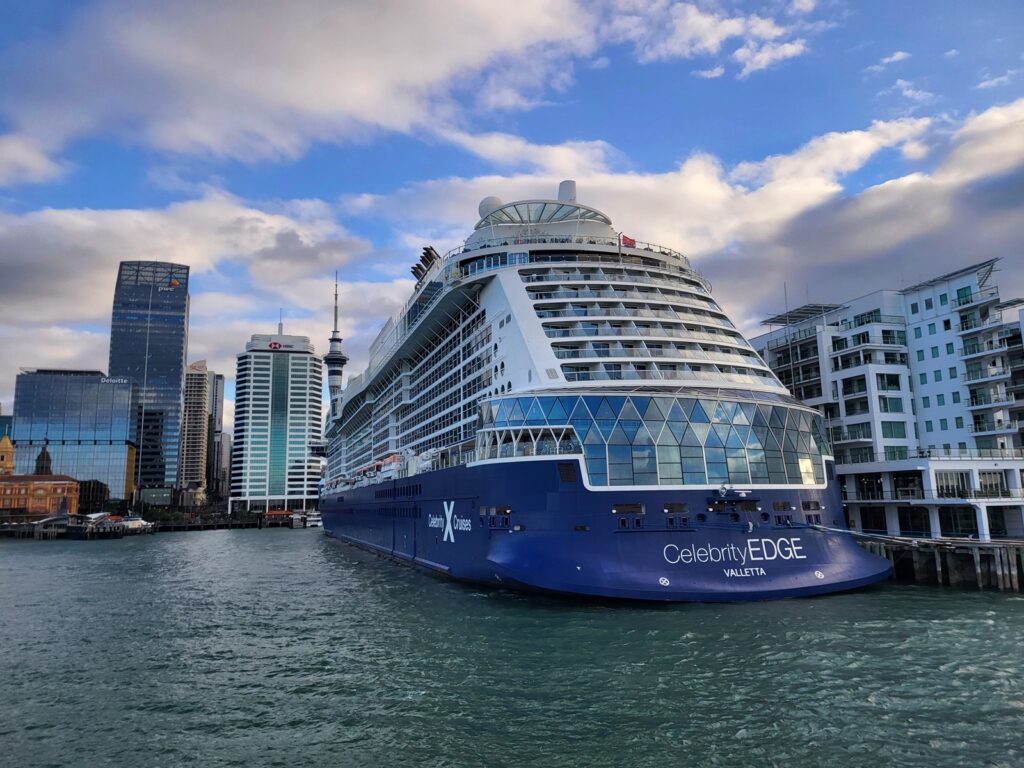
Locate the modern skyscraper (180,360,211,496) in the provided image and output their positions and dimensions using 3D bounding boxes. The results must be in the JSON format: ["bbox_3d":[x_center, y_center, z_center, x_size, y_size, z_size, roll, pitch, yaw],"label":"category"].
[{"bbox_3d":[-243.620,40.780,586.660,19.500,114.000,26.000,2,-9,-18],"label":"modern skyscraper"}]

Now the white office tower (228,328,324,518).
[{"bbox_3d":[-140.570,25.110,463.060,51.000,107.000,34.000,2,-9,-18],"label":"white office tower"}]

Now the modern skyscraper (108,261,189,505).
[{"bbox_3d":[-246.670,3.980,522.500,45.500,171.000,32.000,2,-9,-18],"label":"modern skyscraper"}]

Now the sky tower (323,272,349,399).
[{"bbox_3d":[-258.870,-8.900,1128.020,36.500,328.000,36.500,2,-9,-18],"label":"sky tower"}]

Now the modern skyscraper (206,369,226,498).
[{"bbox_3d":[-328.680,59.700,846.400,20.000,140.000,26.000,2,-9,-18],"label":"modern skyscraper"}]

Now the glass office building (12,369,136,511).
[{"bbox_3d":[-239.550,34.280,424.160,54.500,80.500,29.000,2,-9,-18],"label":"glass office building"}]

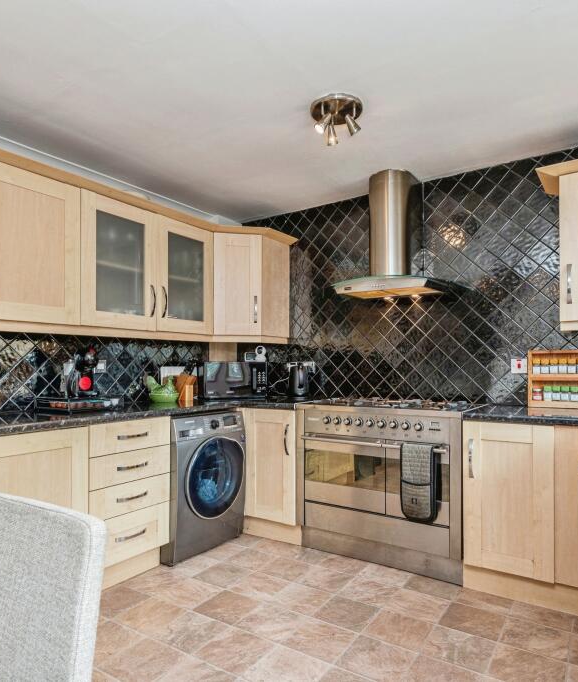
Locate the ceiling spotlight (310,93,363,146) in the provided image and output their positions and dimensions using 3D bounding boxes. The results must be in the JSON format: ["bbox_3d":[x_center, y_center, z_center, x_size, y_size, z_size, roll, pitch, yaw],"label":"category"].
[{"bbox_3d":[0.231,-1.049,2.211,0.250,0.170,0.250,0,-2,0],"label":"ceiling spotlight"}]

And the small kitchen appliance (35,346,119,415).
[{"bbox_3d":[-1.167,0.191,2.577,0.300,0.380,0.330,-2,-3,35],"label":"small kitchen appliance"}]

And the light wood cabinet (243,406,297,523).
[{"bbox_3d":[-0.034,0.859,3.293,0.435,0.730,0.580,-2,-3,34],"label":"light wood cabinet"}]

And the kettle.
[{"bbox_3d":[0.075,0.292,3.256,0.150,0.240,0.200,0,-3,-9],"label":"kettle"}]

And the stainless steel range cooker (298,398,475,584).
[{"bbox_3d":[0.647,0.850,2.876,1.000,0.915,0.610,-2,-3,34],"label":"stainless steel range cooker"}]

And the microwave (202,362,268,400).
[{"bbox_3d":[-0.414,0.289,3.418,0.455,0.260,0.350,0,-3,-9],"label":"microwave"}]

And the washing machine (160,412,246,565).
[{"bbox_3d":[-0.690,0.889,3.019,0.570,0.845,0.595,-2,-3,35],"label":"washing machine"}]

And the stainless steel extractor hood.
[{"bbox_3d":[0.673,-0.679,2.987,0.870,0.820,0.490,-2,-3,34],"label":"stainless steel extractor hood"}]

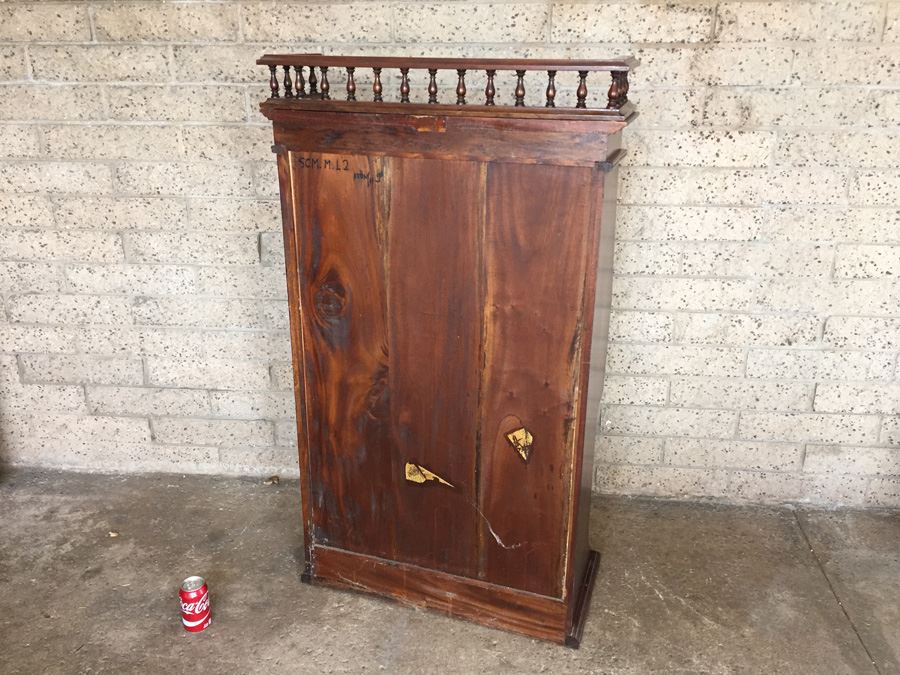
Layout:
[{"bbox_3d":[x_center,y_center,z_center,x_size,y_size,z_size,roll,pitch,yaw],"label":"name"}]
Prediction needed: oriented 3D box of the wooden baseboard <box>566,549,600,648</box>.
[{"bbox_3d":[0.344,0.659,1.922,0.029,0.028,0.345,7,22,17],"label":"wooden baseboard"}]

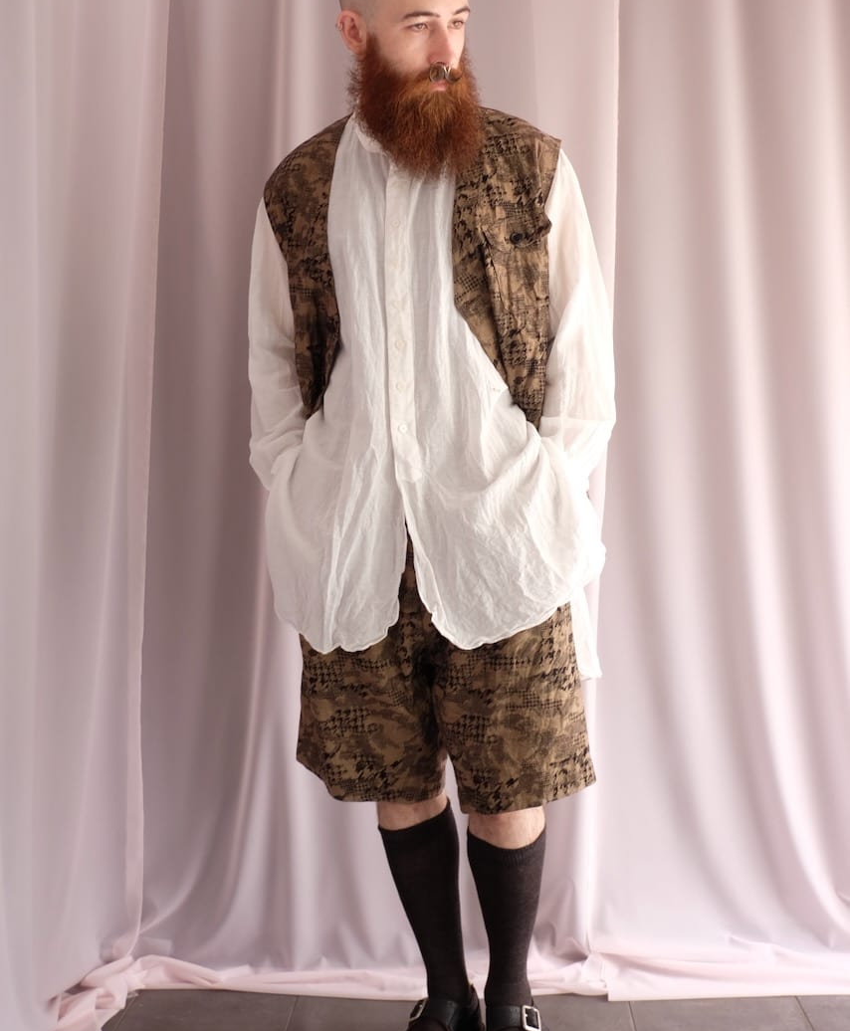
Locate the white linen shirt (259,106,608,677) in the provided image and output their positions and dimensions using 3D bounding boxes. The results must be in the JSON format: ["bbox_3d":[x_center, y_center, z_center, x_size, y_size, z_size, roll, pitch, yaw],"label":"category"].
[{"bbox_3d":[0.011,-0.155,1.462,0.560,0.870,0.320,-1,5,9],"label":"white linen shirt"}]

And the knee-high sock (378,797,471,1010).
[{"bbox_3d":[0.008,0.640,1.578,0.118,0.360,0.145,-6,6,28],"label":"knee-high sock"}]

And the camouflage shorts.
[{"bbox_3d":[0.028,0.165,1.496,0.460,0.530,0.310,0,5,13],"label":"camouflage shorts"}]

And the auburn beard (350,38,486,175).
[{"bbox_3d":[-0.004,-0.568,1.330,0.175,0.200,0.150,-5,11,-34],"label":"auburn beard"}]

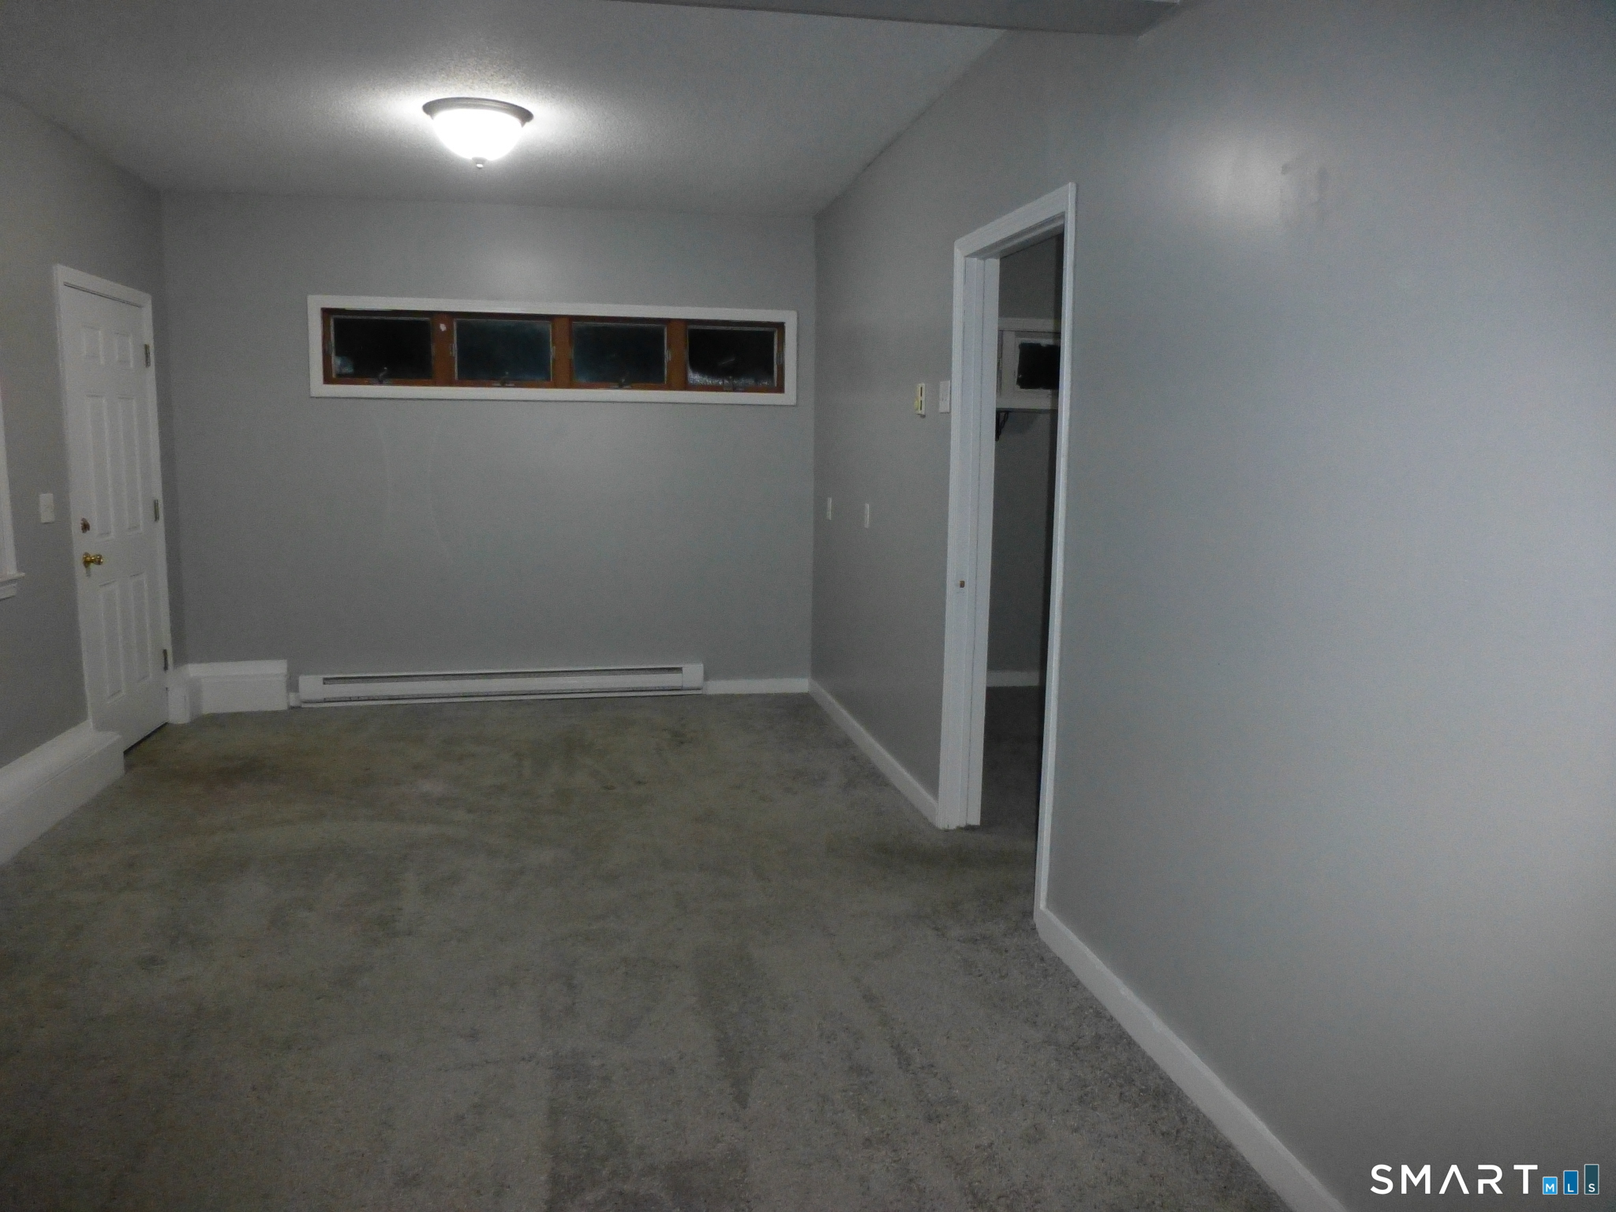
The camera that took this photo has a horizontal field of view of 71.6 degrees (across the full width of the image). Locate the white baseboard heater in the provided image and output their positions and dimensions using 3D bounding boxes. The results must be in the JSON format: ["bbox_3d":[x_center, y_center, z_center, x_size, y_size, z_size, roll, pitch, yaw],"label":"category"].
[{"bbox_3d":[-1.631,0.427,6.125,2.118,0.174,0.075,-1,8,-12],"label":"white baseboard heater"}]

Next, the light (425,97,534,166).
[{"bbox_3d":[-1.234,-1.747,4.206,0.400,0.200,0.400,-1,8,-12],"label":"light"}]

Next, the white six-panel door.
[{"bbox_3d":[-3.118,-0.390,5.036,0.110,2.075,1.030,-1,8,-12],"label":"white six-panel door"}]

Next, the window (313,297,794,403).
[{"bbox_3d":[-1.305,-1.352,6.000,2.519,0.510,0.100,-1,8,-12],"label":"window"}]

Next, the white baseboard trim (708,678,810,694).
[{"bbox_3d":[-0.294,0.471,6.439,0.617,0.082,0.020,-1,8,-12],"label":"white baseboard trim"}]

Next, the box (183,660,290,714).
[{"bbox_3d":[-2.963,0.425,5.829,0.470,0.260,0.110,-1,8,-12],"label":"box"}]

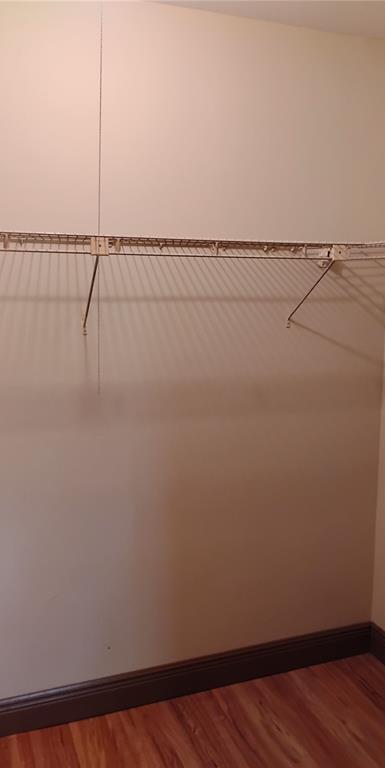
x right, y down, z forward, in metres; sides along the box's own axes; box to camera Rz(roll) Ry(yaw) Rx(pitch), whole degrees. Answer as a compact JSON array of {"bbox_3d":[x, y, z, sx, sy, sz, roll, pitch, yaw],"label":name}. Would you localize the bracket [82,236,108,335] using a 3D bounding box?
[{"bbox_3d":[-0.306,-0.286,1.869,0.049,0.284,0.306,-3,8,-20],"label":"bracket"}]

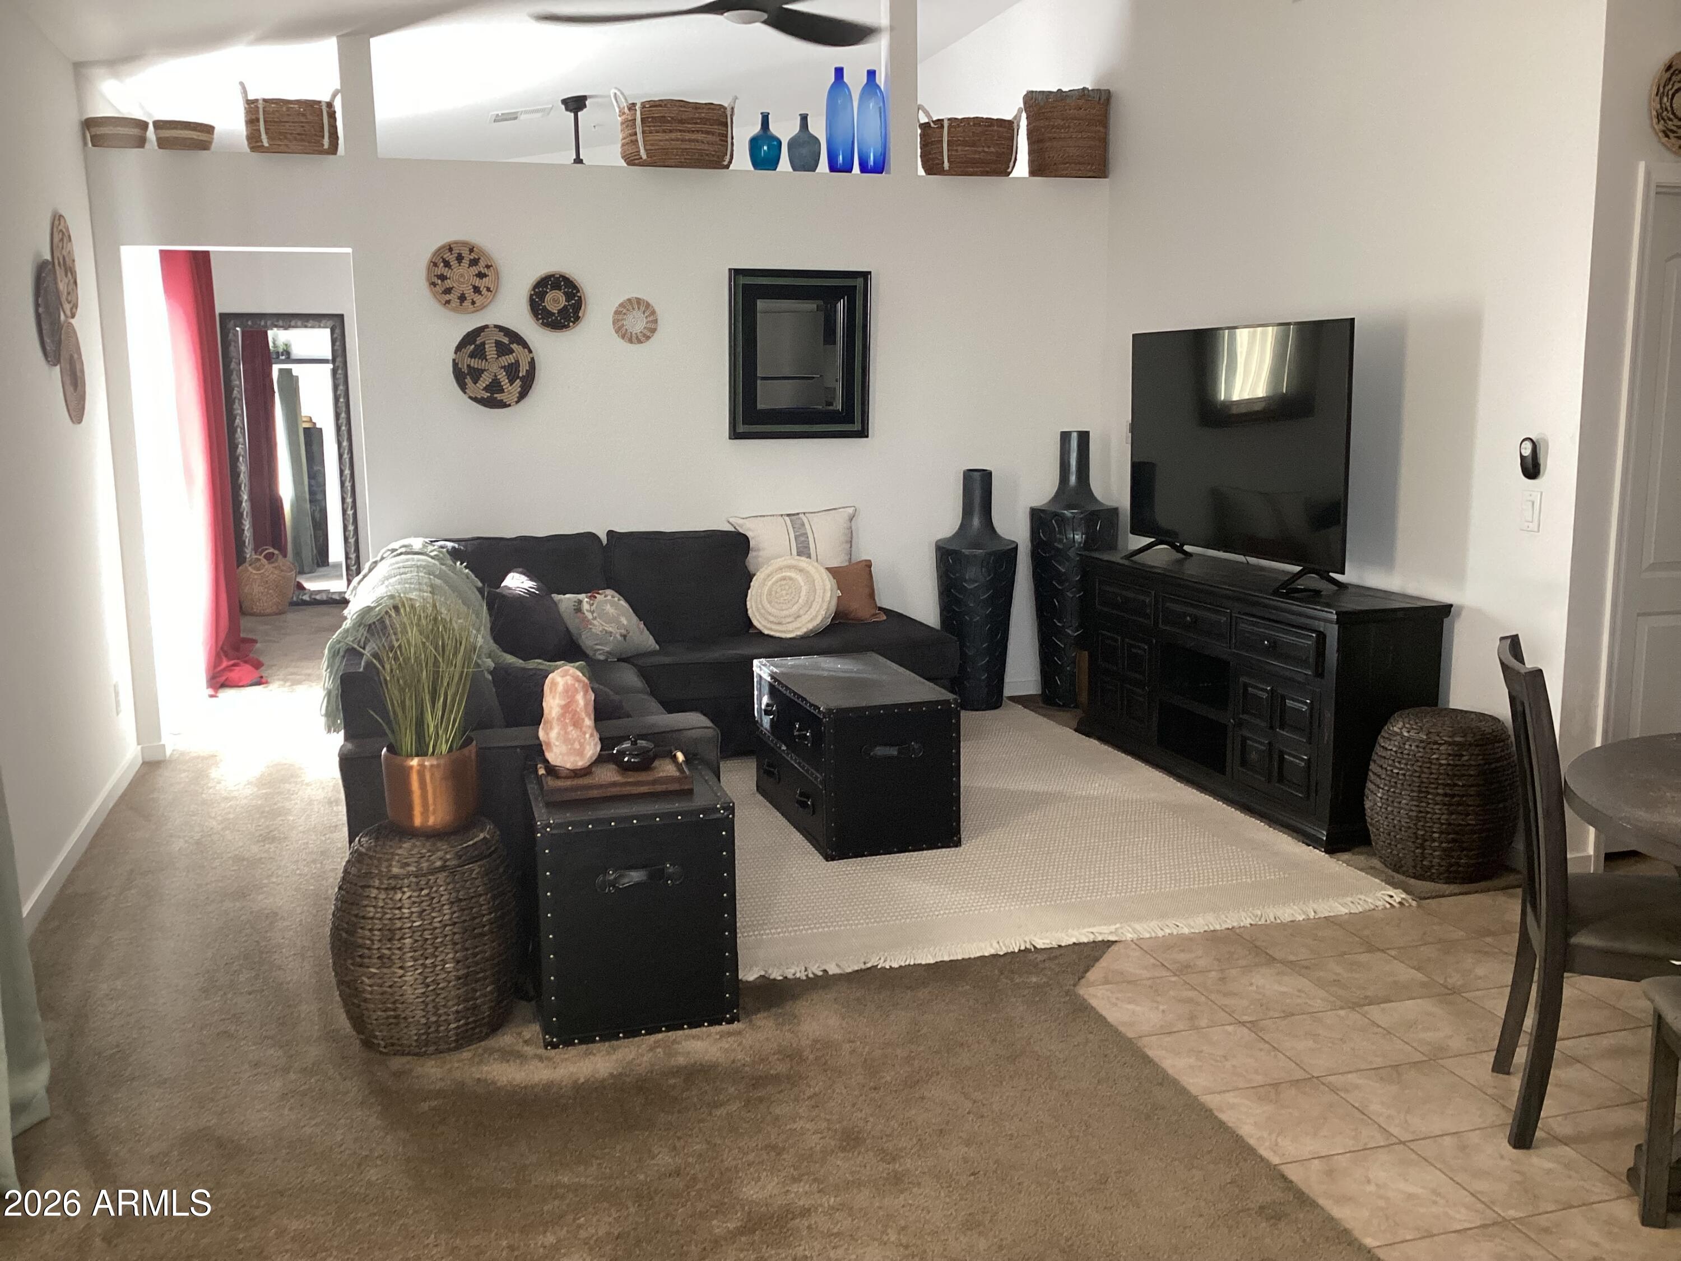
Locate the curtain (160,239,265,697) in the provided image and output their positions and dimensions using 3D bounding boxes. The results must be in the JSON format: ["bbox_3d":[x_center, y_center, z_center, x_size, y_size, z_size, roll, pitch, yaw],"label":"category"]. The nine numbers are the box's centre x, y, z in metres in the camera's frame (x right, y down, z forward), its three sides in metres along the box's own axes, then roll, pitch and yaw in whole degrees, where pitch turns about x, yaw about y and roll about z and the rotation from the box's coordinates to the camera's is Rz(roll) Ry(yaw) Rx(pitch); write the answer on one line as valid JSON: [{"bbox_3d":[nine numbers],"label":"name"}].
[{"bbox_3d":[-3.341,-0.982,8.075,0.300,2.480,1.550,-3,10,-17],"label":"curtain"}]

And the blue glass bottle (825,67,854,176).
[{"bbox_3d":[-0.001,-2.318,6.863,0.131,0.481,0.131,-1,9,0],"label":"blue glass bottle"}]

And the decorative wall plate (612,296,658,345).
[{"bbox_3d":[-0.893,-1.347,6.546,0.203,0.203,0.035,-3,10,-16],"label":"decorative wall plate"}]

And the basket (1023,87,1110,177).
[{"bbox_3d":[1.057,-2.313,7.051,0.335,0.380,0.310,-3,10,-16],"label":"basket"}]

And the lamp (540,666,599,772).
[{"bbox_3d":[-0.686,0.226,3.819,0.150,0.274,0.140,-3,10,-17],"label":"lamp"}]

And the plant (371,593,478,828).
[{"bbox_3d":[-0.982,0.198,3.583,0.280,0.565,0.280,-3,10,-16],"label":"plant"}]

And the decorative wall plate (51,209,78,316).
[{"bbox_3d":[-2.682,-1.259,5.194,0.044,0.354,0.354,-3,10,-16],"label":"decorative wall plate"}]

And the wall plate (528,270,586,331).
[{"bbox_3d":[-1.228,-1.425,6.529,0.250,0.250,0.045,-3,10,-17],"label":"wall plate"}]

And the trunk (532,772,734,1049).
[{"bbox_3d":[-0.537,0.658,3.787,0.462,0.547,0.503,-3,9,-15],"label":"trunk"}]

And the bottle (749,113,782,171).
[{"bbox_3d":[-0.336,-2.193,6.779,0.152,0.268,0.152,-1,9,0],"label":"bottle"}]

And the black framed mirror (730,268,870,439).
[{"bbox_3d":[-0.177,-1.243,6.778,0.631,0.744,0.040,-3,10,-16],"label":"black framed mirror"}]

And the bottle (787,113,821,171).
[{"bbox_3d":[-0.162,-2.204,6.831,0.152,0.270,0.152,-1,9,0],"label":"bottle"}]

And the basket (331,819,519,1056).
[{"bbox_3d":[-0.988,0.721,3.589,0.432,0.472,0.432,-3,10,-16],"label":"basket"}]

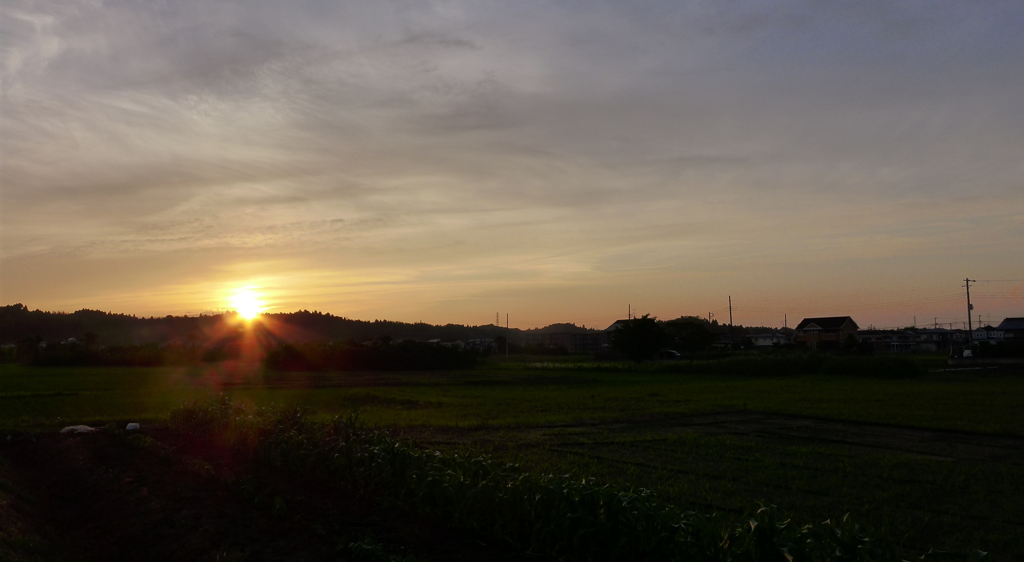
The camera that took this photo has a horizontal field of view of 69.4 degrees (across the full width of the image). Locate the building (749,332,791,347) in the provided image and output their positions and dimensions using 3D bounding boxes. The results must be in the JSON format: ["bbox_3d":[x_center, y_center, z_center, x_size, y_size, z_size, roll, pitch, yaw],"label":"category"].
[{"bbox_3d":[91.230,21.170,262.000,8.500,5.700,12.000,4,-6,-42],"label":"building"}]

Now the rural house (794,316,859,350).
[{"bbox_3d":[81.780,13.670,192.000,9.800,9.000,12.500,4,-6,-39],"label":"rural house"}]

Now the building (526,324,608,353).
[{"bbox_3d":[29.110,32.720,395.000,12.000,9.500,46.000,4,-6,-42],"label":"building"}]

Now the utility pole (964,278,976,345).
[{"bbox_3d":[71.920,5.450,116.000,0.400,12.000,1.600,4,-6,-42],"label":"utility pole"}]

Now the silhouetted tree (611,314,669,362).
[{"bbox_3d":[16.380,7.320,95.000,7.200,6.300,6.800,-1,-5,10],"label":"silhouetted tree"}]

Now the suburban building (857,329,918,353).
[{"bbox_3d":[113.950,18.410,225.000,9.000,6.800,15.000,4,-6,-42],"label":"suburban building"}]

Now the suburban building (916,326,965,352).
[{"bbox_3d":[134.120,18.590,232.000,8.500,7.300,11.500,4,-6,-42],"label":"suburban building"}]

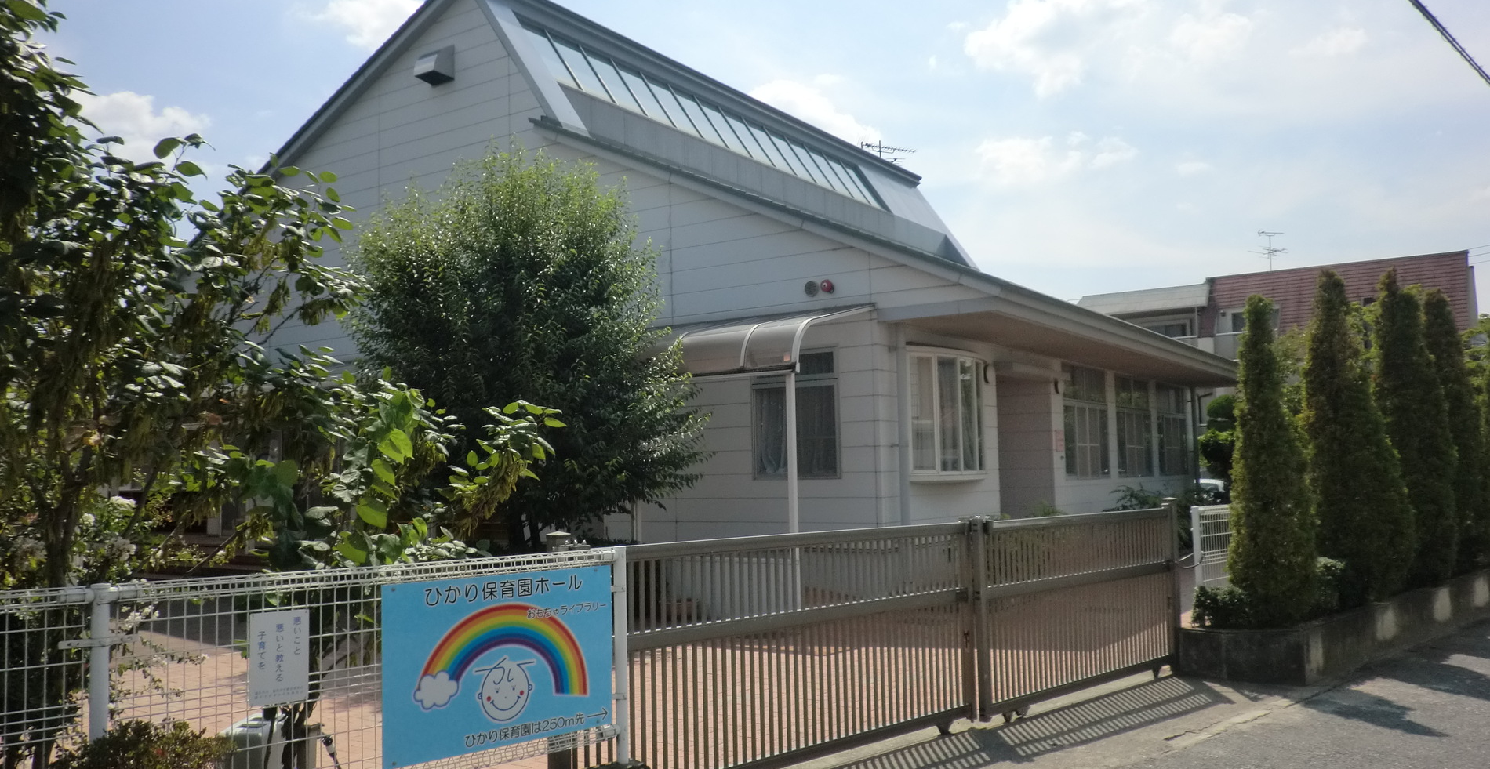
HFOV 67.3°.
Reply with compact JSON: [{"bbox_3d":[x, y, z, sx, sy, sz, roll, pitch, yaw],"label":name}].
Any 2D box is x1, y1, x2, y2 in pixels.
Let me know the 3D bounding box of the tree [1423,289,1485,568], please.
[{"bbox_3d":[7.299,0.477,11.548,0.680,2.950,0.680,3,-6,-42],"label":"tree"}]

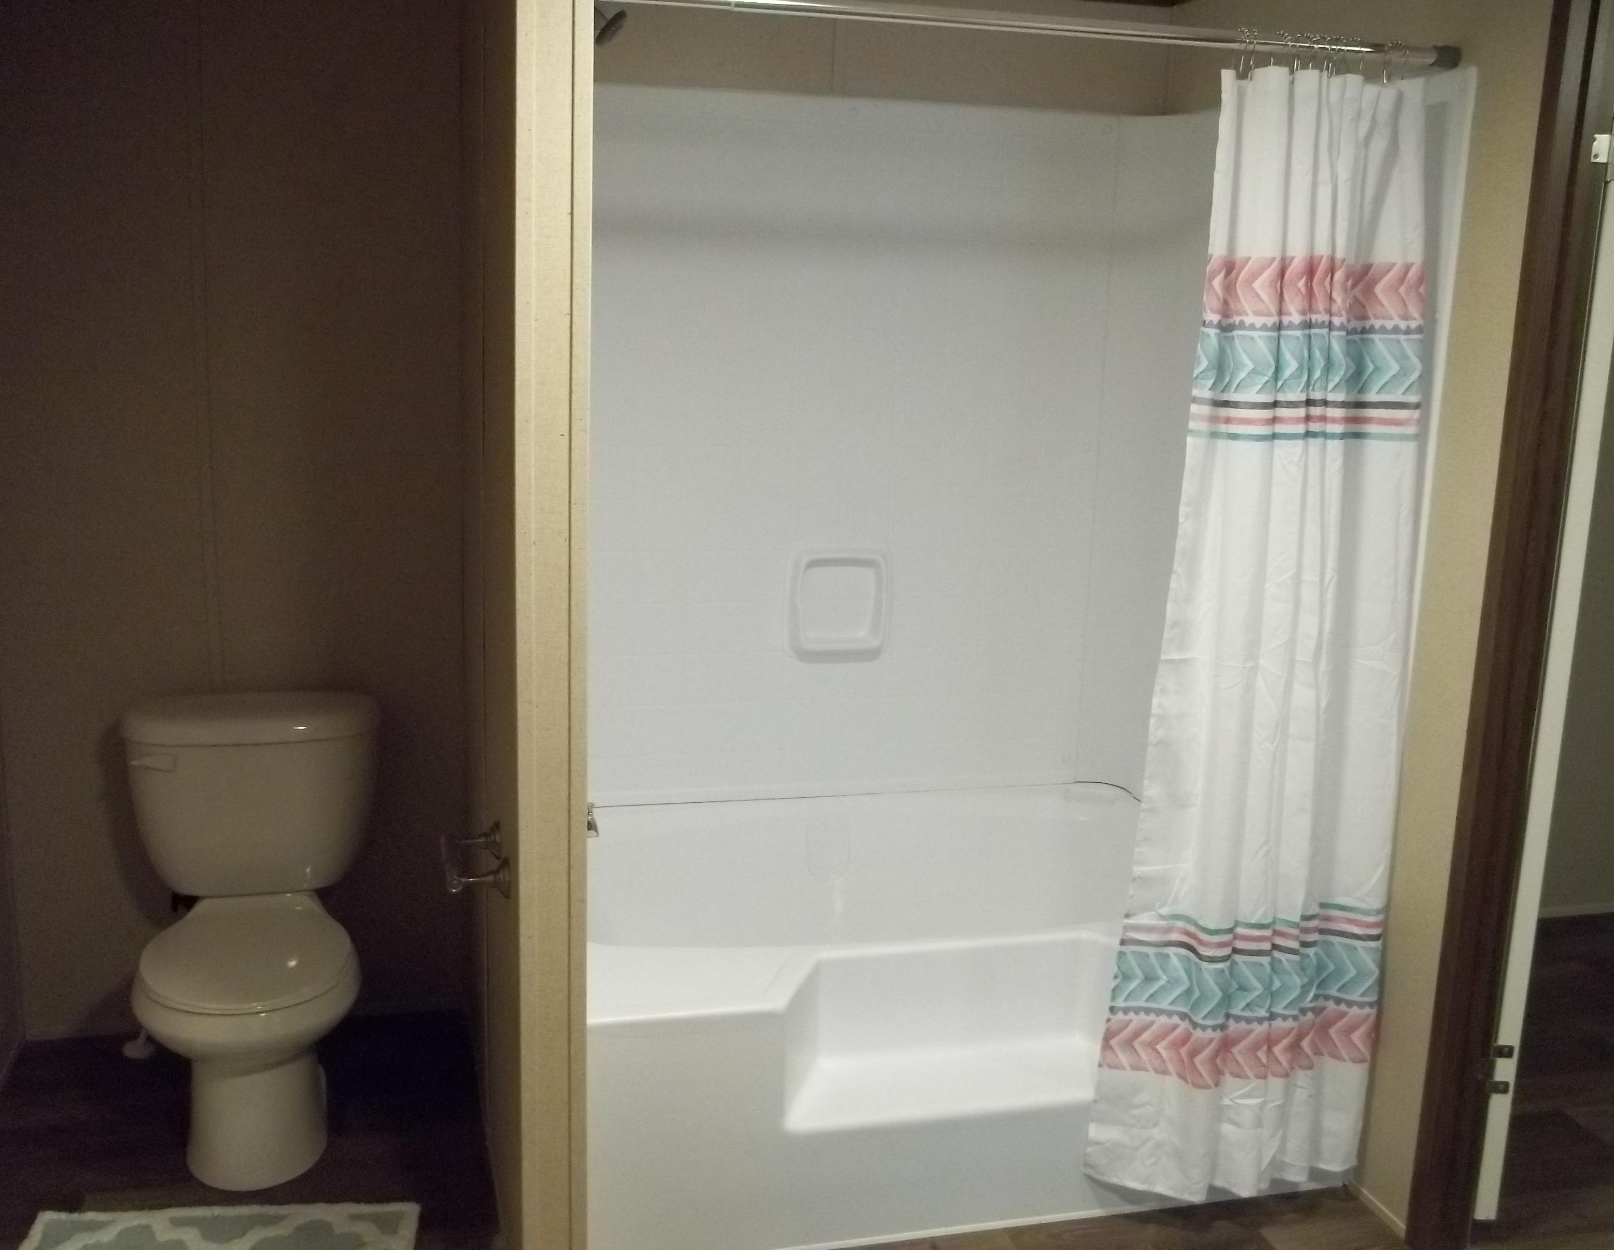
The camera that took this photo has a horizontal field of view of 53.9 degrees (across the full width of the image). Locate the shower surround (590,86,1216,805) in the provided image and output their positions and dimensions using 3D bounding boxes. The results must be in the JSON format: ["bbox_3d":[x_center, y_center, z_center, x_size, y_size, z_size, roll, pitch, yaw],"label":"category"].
[{"bbox_3d":[0.199,-0.244,2.884,1.377,1.479,1.025,-1,12,-15],"label":"shower surround"}]

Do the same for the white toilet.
[{"bbox_3d":[-0.996,0.554,2.848,0.458,0.725,0.735,-1,12,-15],"label":"white toilet"}]

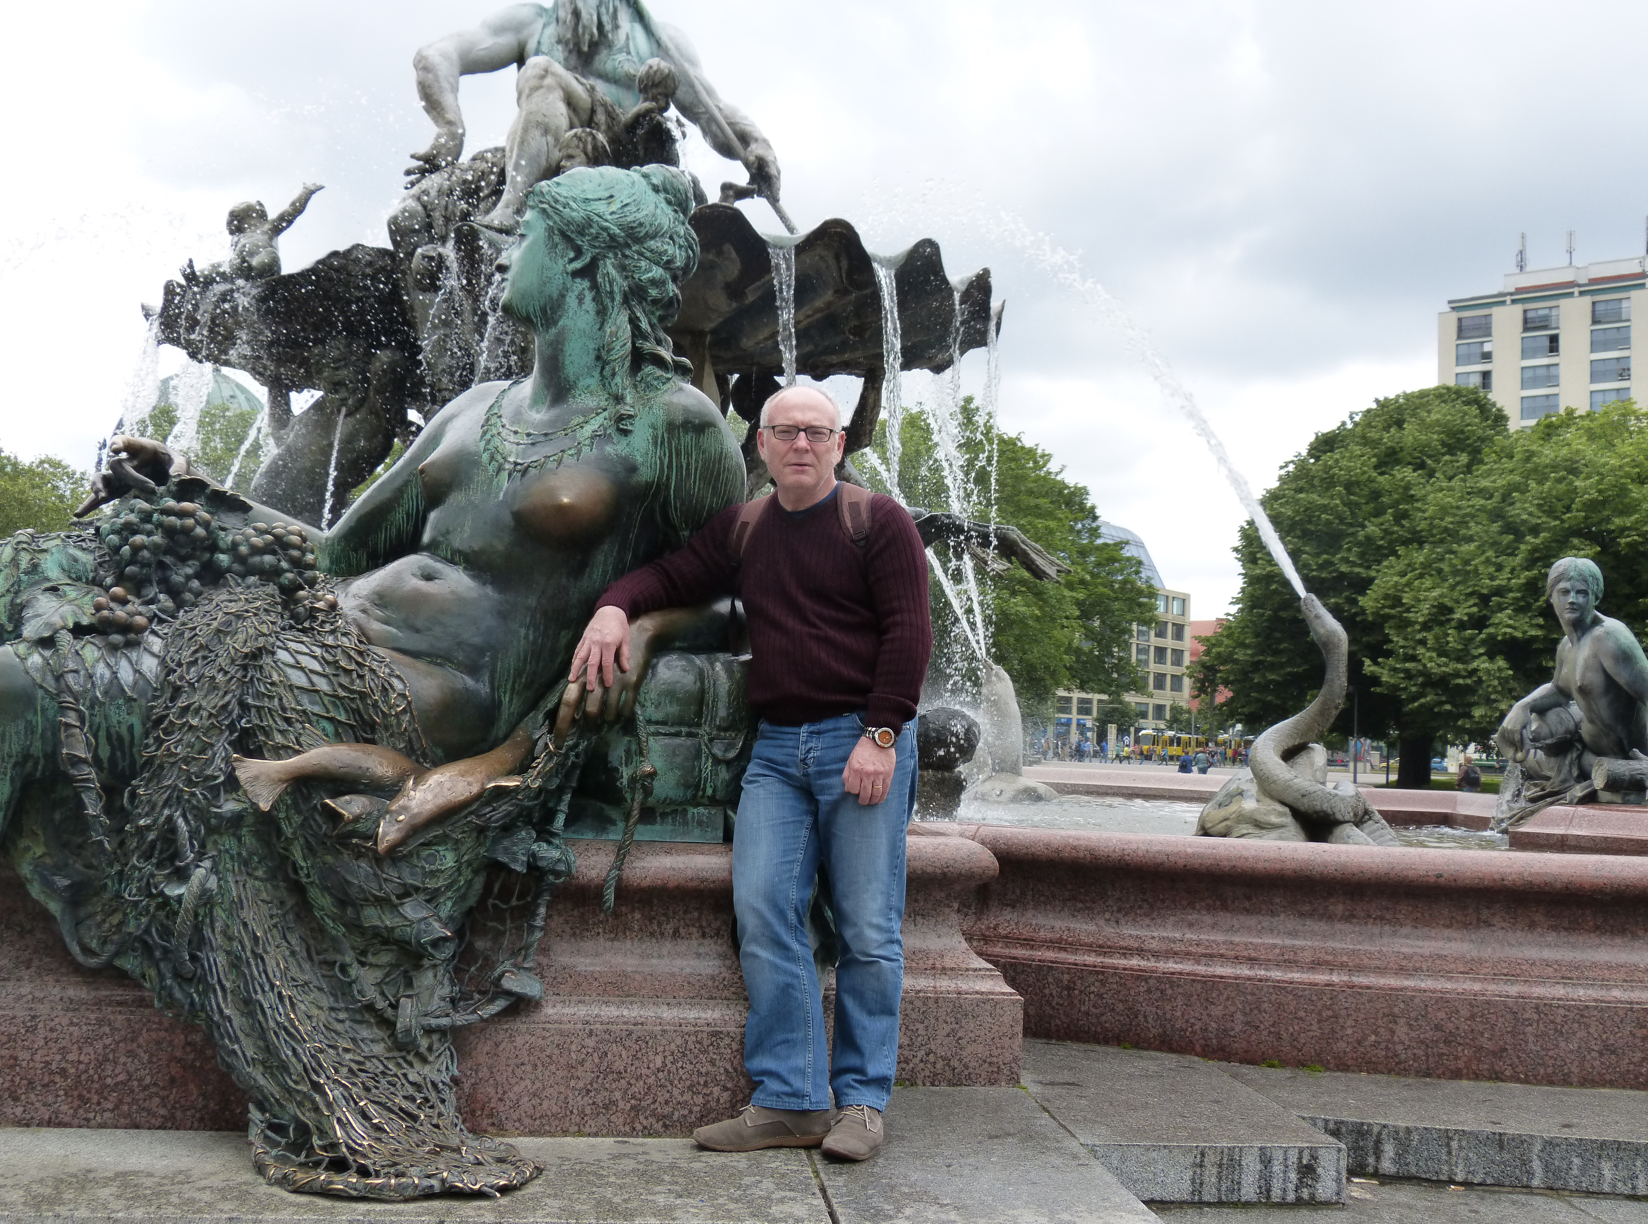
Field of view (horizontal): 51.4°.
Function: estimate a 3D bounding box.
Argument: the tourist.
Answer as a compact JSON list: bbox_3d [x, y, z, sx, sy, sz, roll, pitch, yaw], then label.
[{"bbox_3d":[-0.171,0.344,3.900,0.780,1.740,0.480,0,-4,18],"label":"tourist"}]

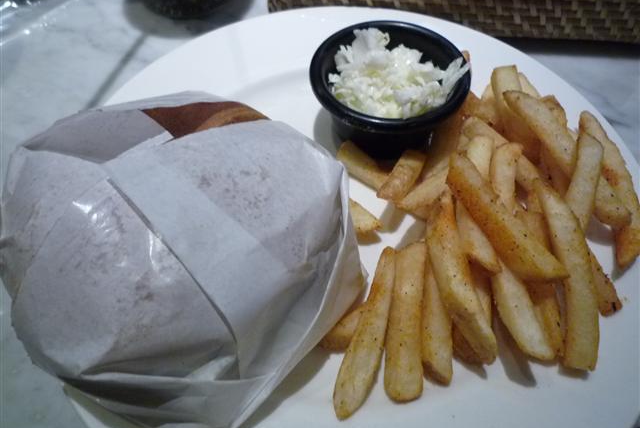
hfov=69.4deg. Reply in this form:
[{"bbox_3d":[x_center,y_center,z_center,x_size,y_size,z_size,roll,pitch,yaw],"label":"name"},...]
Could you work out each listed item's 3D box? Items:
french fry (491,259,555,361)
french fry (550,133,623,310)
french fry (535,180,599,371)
[{"bbox_3d":[0.082,0.038,0.190,0.011,0.012,0.045,-19,77,-11],"label":"french fry"},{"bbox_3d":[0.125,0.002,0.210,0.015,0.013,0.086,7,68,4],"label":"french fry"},{"bbox_3d":[0.099,0.024,0.190,0.013,0.012,0.077,-4,76,-3],"label":"french fry"}]

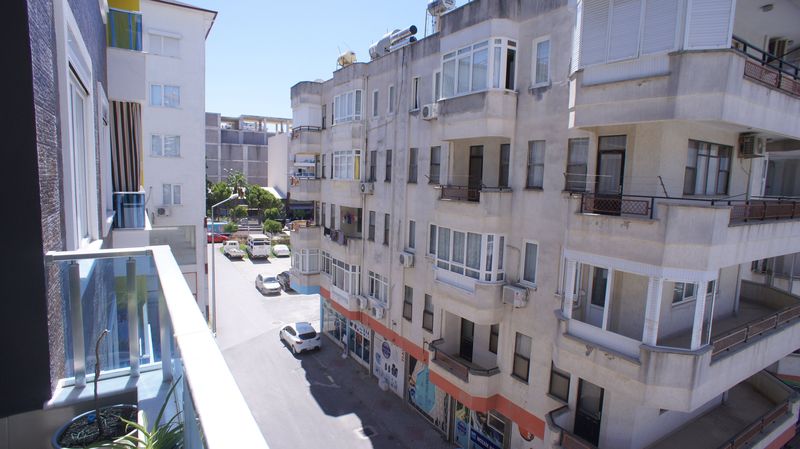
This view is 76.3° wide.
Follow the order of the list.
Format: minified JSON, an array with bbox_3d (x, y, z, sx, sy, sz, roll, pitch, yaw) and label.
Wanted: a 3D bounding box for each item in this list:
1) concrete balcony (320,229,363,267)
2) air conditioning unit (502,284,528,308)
[{"bbox_3d":[-3.333,1.360,30.589,1.150,1.500,3.900,-2,8,-29],"label":"concrete balcony"},{"bbox_3d":[3.755,2.333,16.583,0.310,0.559,0.828,-1,6,-29],"label":"air conditioning unit"}]

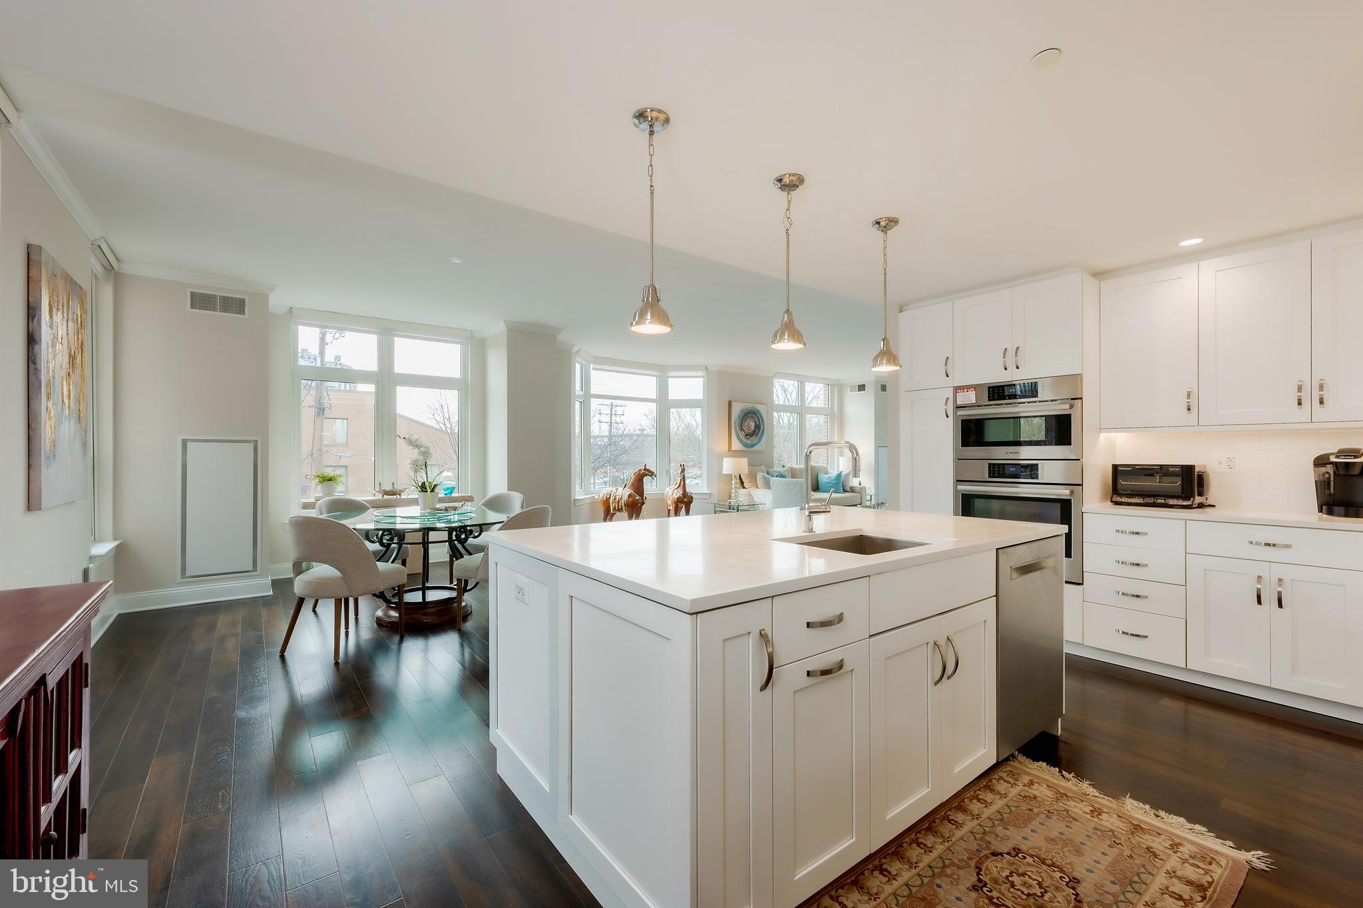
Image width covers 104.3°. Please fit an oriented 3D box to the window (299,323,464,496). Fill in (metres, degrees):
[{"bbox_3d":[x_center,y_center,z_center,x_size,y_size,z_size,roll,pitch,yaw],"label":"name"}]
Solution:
[{"bbox_3d":[-3.230,-0.394,5.839,1.636,1.870,0.120,0,0,-36],"label":"window"}]

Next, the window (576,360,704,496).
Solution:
[{"bbox_3d":[-0.651,-0.390,8.251,2.350,1.900,0.420,0,0,-37],"label":"window"}]

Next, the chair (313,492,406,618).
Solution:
[{"bbox_3d":[-2.585,0.807,4.255,0.530,0.855,0.510,0,0,18],"label":"chair"}]

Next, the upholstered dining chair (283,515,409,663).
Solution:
[{"bbox_3d":[-2.163,0.807,3.397,0.510,0.855,0.530,0,0,20],"label":"upholstered dining chair"}]

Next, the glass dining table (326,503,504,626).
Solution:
[{"bbox_3d":[-1.950,0.859,4.120,1.470,0.760,1.470,0,0,-39],"label":"glass dining table"}]

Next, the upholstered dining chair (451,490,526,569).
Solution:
[{"bbox_3d":[-1.730,0.807,4.730,0.510,0.855,0.530,0,0,20],"label":"upholstered dining chair"}]

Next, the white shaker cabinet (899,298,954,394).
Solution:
[{"bbox_3d":[2.024,-0.778,4.080,0.600,0.603,0.406,0,0,-39],"label":"white shaker cabinet"}]

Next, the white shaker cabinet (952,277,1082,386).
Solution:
[{"bbox_3d":[2.402,-0.779,3.645,0.610,0.606,0.741,0,0,-39],"label":"white shaker cabinet"}]

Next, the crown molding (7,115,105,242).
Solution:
[{"bbox_3d":[-3.445,-1.442,2.990,0.080,0.090,1.635,0,0,-39],"label":"crown molding"}]

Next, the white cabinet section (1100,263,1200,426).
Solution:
[{"bbox_3d":[2.910,-0.611,3.271,0.330,0.932,0.447,0,0,-39],"label":"white cabinet section"}]

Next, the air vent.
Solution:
[{"bbox_3d":[-3.859,-1.248,4.419,0.386,0.186,0.020,0,0,-36],"label":"air vent"}]

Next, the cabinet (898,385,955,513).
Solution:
[{"bbox_3d":[2.024,0.326,4.080,0.600,1.605,0.406,0,0,-39],"label":"cabinet"}]

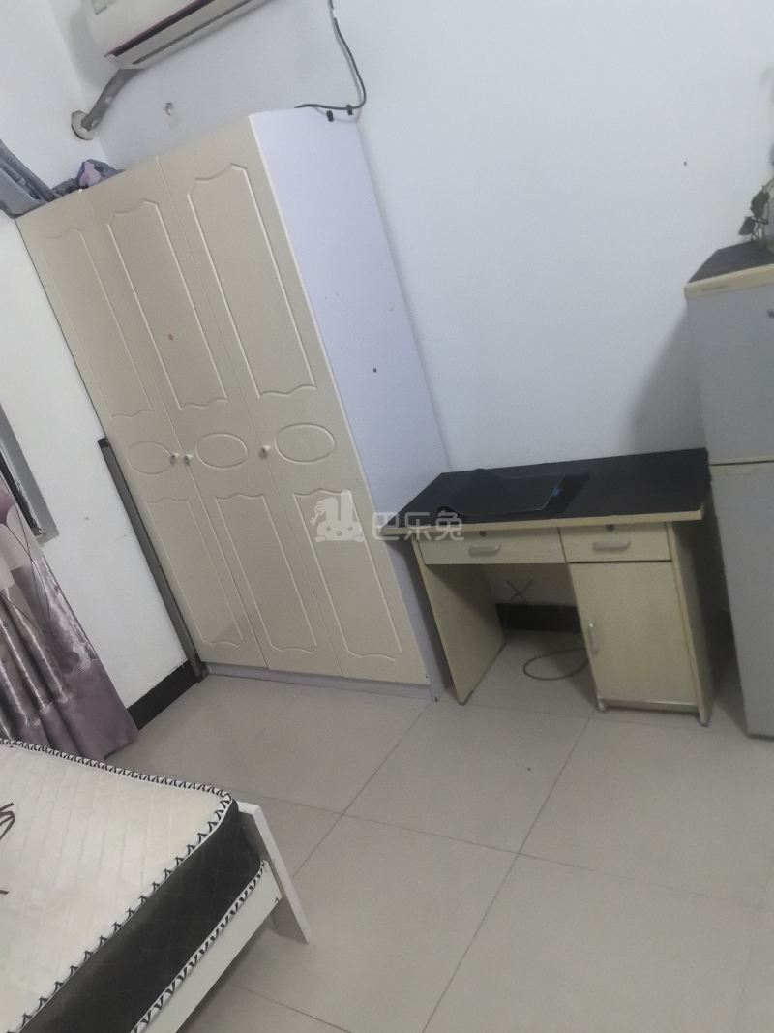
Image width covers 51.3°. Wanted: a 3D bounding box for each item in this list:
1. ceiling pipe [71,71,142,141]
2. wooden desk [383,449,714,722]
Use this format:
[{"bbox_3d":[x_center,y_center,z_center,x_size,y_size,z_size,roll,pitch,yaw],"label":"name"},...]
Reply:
[{"bbox_3d":[-1.079,-1.613,3.123,0.365,0.188,0.112,-3,24,35],"label":"ceiling pipe"},{"bbox_3d":[0.624,0.232,2.744,1.026,0.709,0.477,-4,23,33],"label":"wooden desk"}]

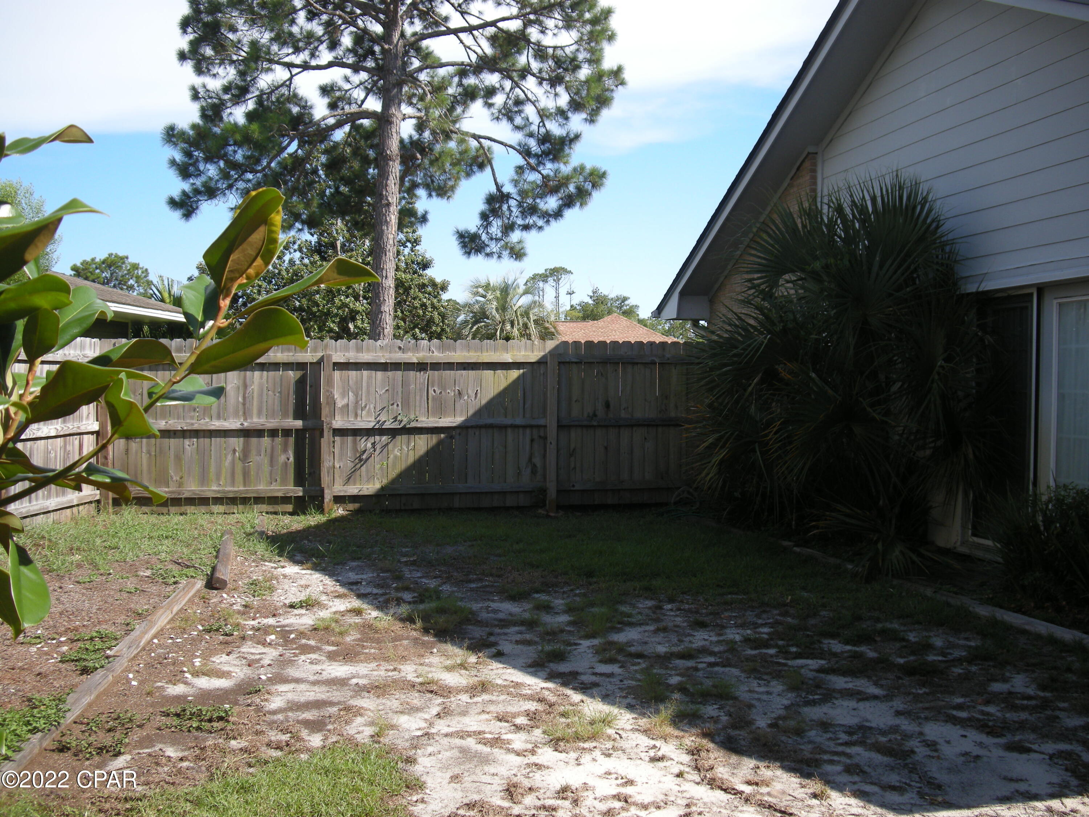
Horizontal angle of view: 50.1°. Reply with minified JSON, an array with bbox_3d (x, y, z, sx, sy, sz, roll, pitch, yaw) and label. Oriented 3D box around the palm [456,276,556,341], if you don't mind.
[{"bbox_3d":[-1.145,-1.829,36.000,3.250,4.700,3.250,0,2,0],"label":"palm"}]

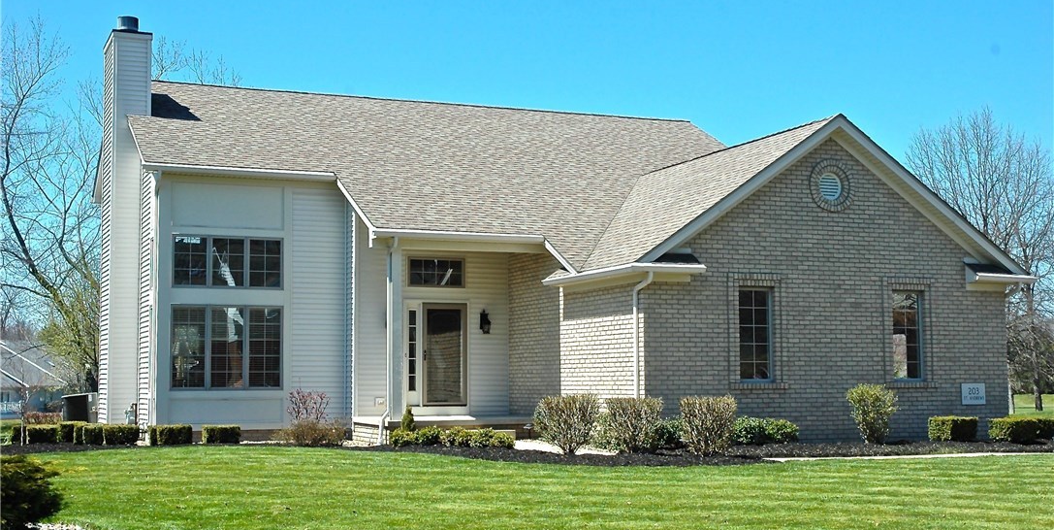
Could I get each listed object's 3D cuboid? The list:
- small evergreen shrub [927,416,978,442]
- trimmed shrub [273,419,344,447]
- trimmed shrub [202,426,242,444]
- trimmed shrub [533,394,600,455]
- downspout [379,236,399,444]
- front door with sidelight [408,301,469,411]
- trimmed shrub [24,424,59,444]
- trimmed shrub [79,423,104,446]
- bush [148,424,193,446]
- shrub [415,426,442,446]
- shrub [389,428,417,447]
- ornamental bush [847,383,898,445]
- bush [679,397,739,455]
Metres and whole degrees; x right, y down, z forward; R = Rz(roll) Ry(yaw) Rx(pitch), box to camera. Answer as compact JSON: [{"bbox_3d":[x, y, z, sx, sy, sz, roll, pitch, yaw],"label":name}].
[{"bbox_3d":[7.407,2.844,23.376,0.593,0.406,0.560,2,-5,-23],"label":"small evergreen shrub"},{"bbox_3d":[-4.011,3.069,24.761,1.280,0.460,0.900,2,-5,-23],"label":"trimmed shrub"},{"bbox_3d":[-5.651,3.145,24.882,0.610,0.323,0.550,2,-5,-23],"label":"trimmed shrub"},{"bbox_3d":[0.587,2.361,19.996,0.949,0.878,0.949,0,-5,0],"label":"trimmed shrub"},{"bbox_3d":[-2.504,1.340,24.022,0.330,3.650,0.450,2,-5,-23],"label":"downspout"},{"bbox_3d":[-1.794,1.828,26.811,1.303,2.111,0.130,2,-5,-23],"label":"front door with sidelight"},{"bbox_3d":[-9.229,3.193,25.551,0.589,0.334,0.550,2,-5,-23],"label":"trimmed shrub"},{"bbox_3d":[-7.995,3.104,24.698,0.359,0.365,0.480,2,-5,-23],"label":"trimmed shrub"},{"bbox_3d":[-6.482,3.070,24.431,0.709,0.350,0.550,2,-5,-23],"label":"bush"},{"bbox_3d":[-1.681,2.917,23.033,0.465,0.332,0.465,0,-5,0],"label":"shrub"},{"bbox_3d":[-2.120,2.936,22.963,0.450,0.304,0.450,0,-5,0],"label":"shrub"},{"bbox_3d":[5.834,2.502,22.745,0.885,1.017,0.885,2,-5,-23],"label":"ornamental bush"},{"bbox_3d":[2.652,2.344,19.734,0.826,0.838,0.826,0,-5,0],"label":"bush"}]

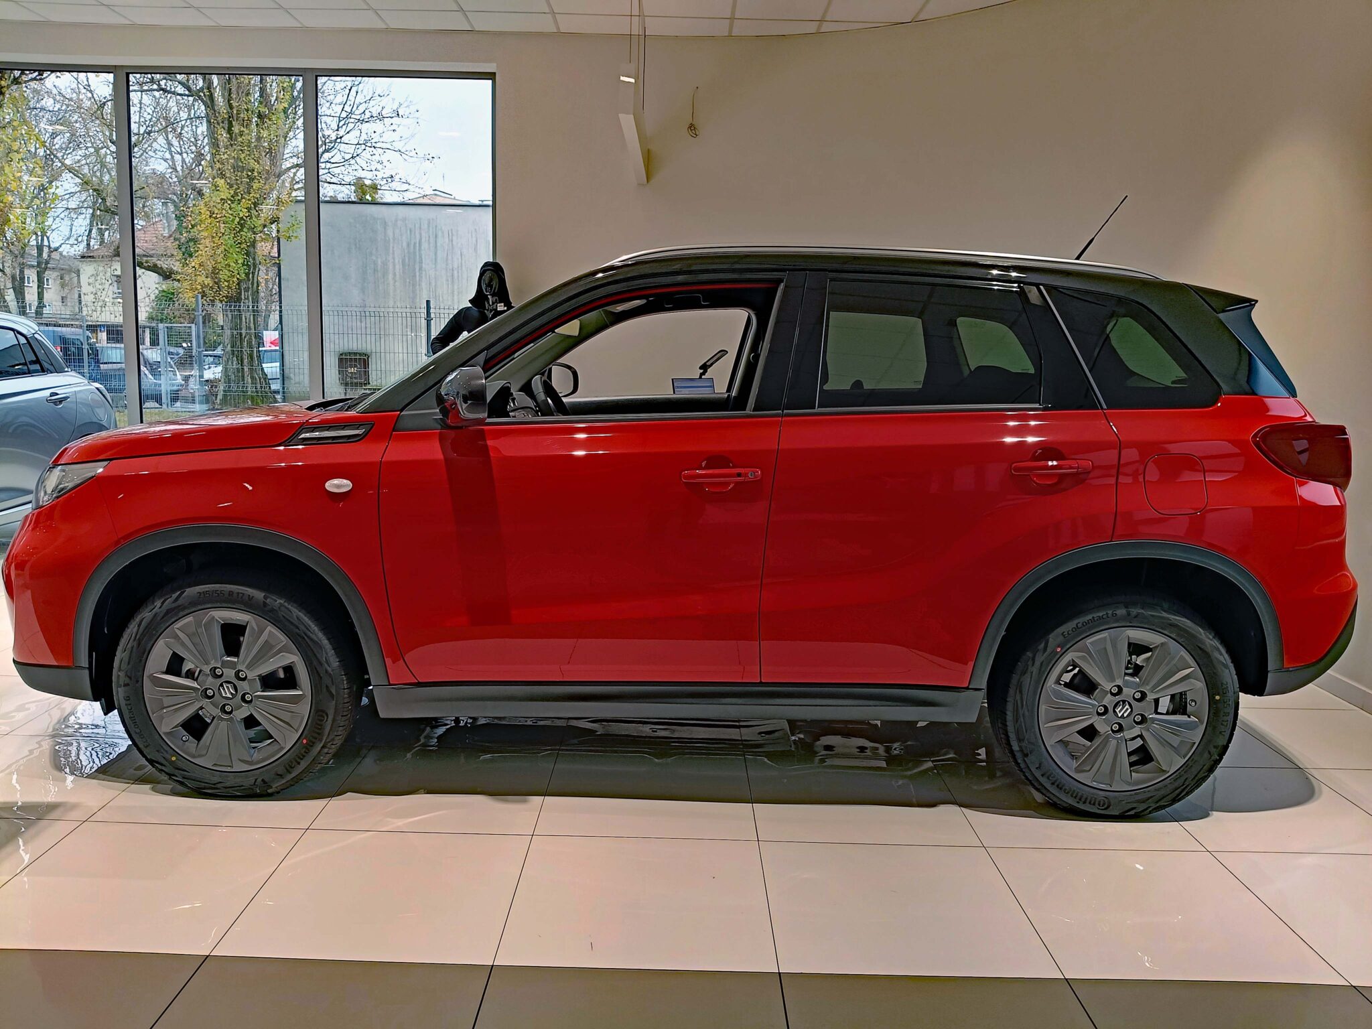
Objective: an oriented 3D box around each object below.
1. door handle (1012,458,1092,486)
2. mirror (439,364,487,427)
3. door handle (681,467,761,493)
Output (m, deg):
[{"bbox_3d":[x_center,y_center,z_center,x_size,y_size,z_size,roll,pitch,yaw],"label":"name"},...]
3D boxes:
[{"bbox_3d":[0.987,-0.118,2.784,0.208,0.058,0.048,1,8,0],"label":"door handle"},{"bbox_3d":[-0.585,-0.315,2.715,0.125,0.160,0.225,1,8,0],"label":"mirror"},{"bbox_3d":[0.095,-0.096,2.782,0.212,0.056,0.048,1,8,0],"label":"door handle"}]

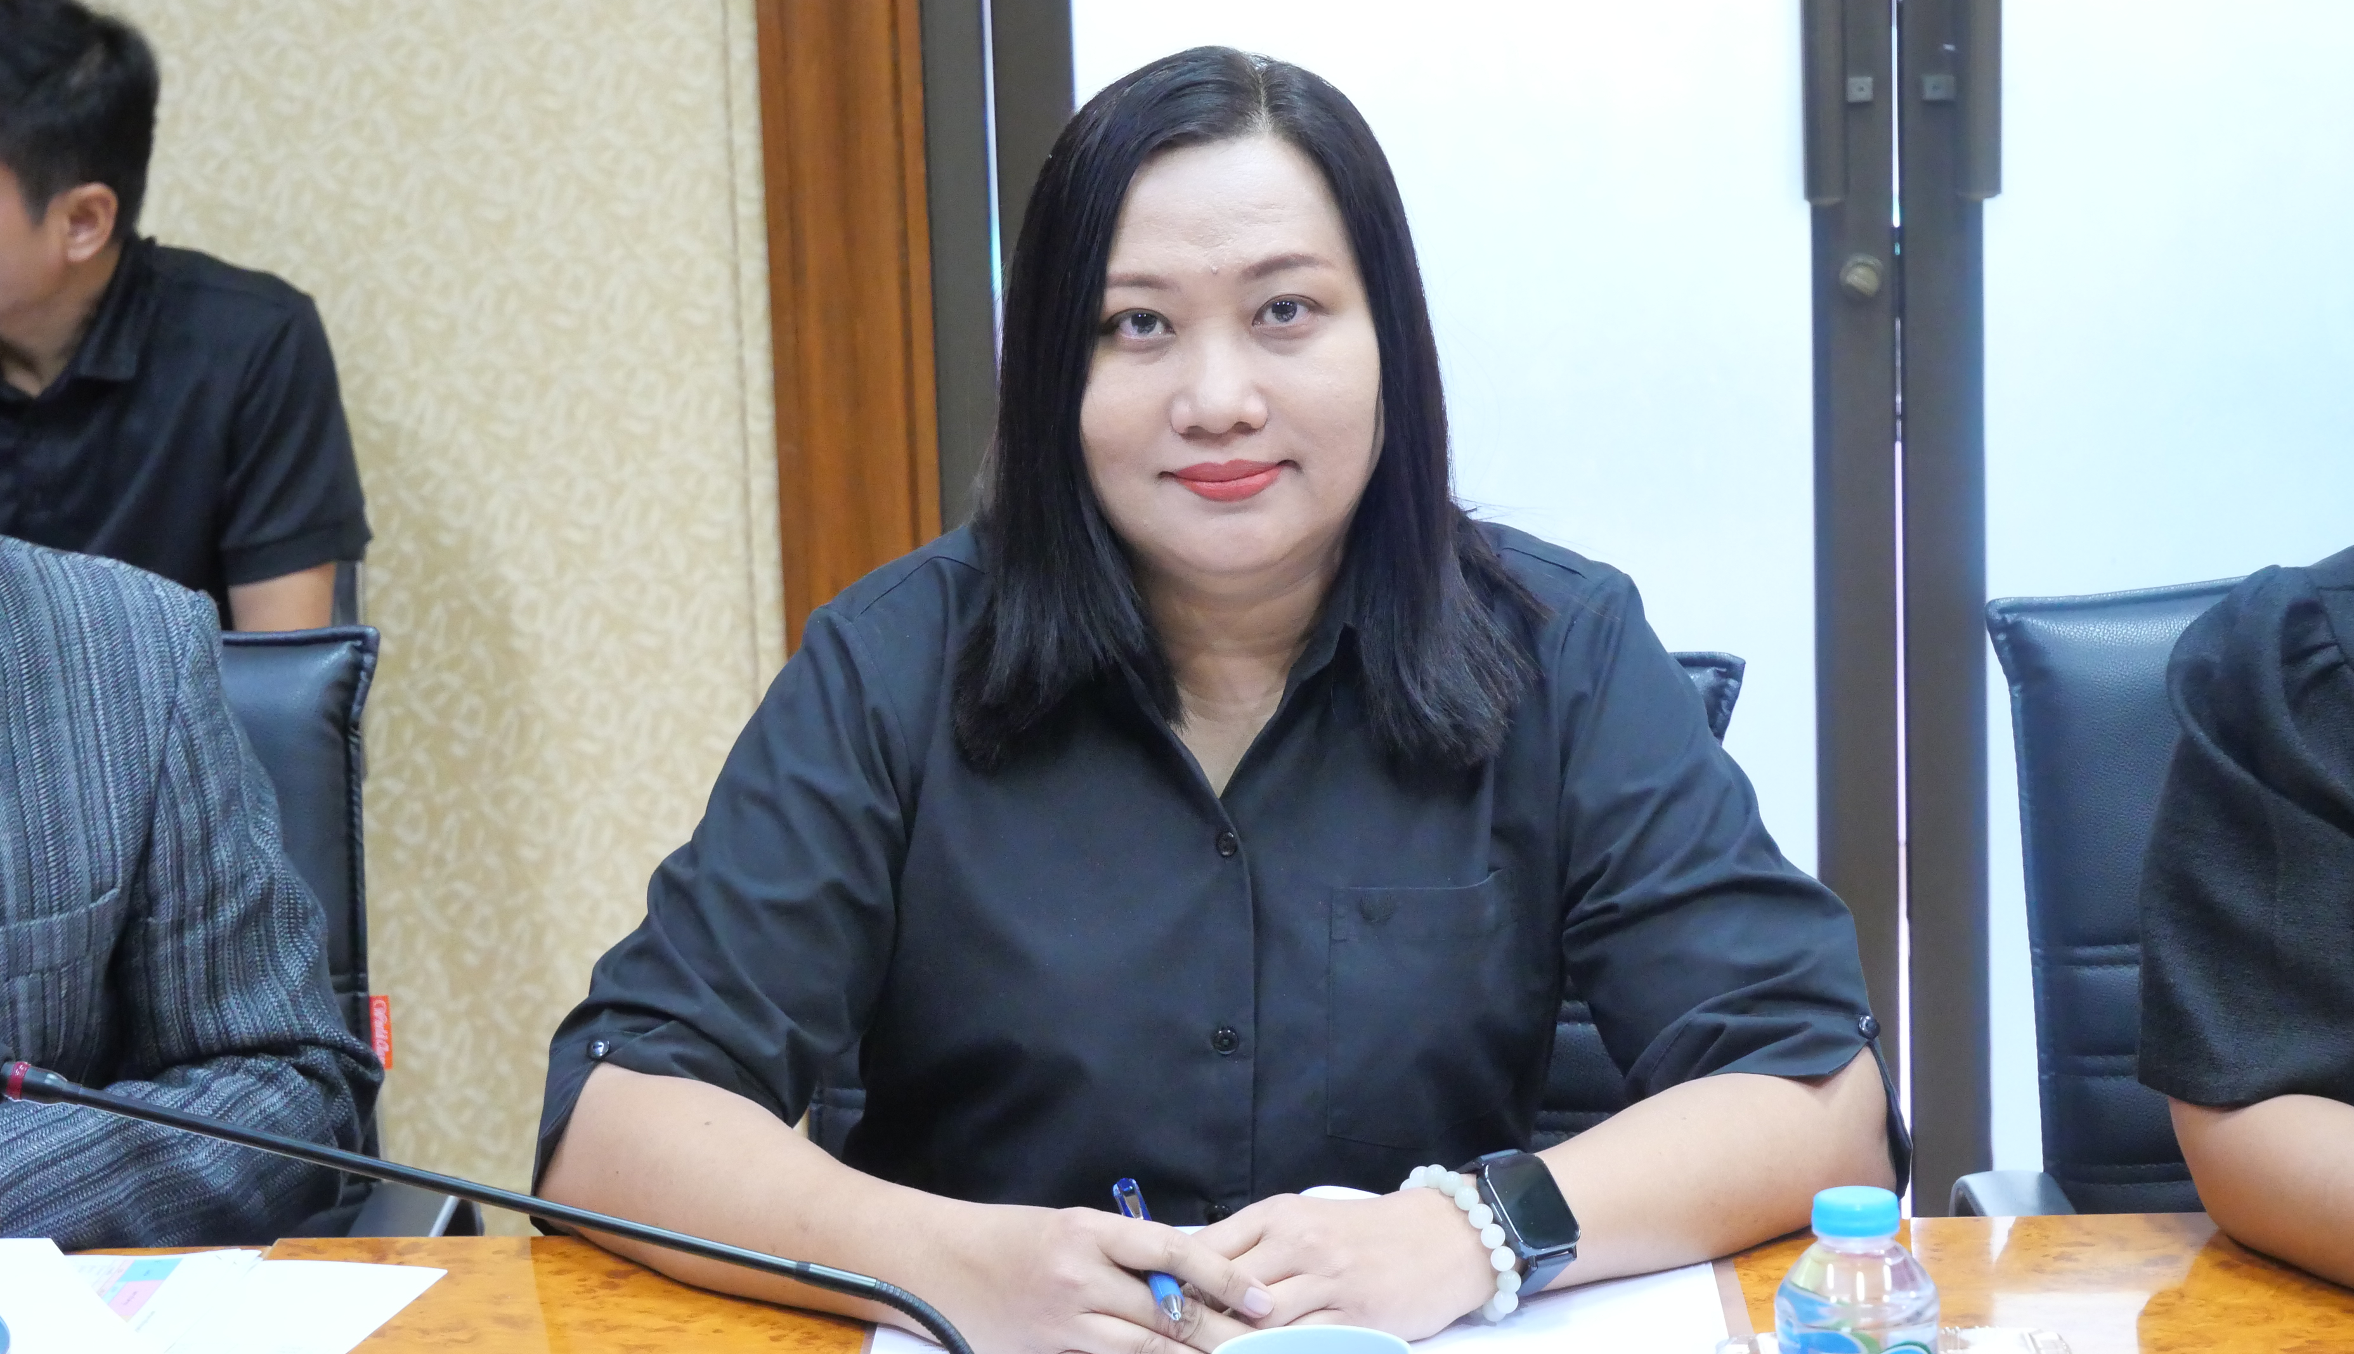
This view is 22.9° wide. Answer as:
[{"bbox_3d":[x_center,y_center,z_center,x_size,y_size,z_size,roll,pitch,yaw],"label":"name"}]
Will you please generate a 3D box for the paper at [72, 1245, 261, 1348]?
[{"bbox_3d":[-0.541,0.289,2.508,0.210,0.004,0.297,0,11,9],"label":"paper"}]

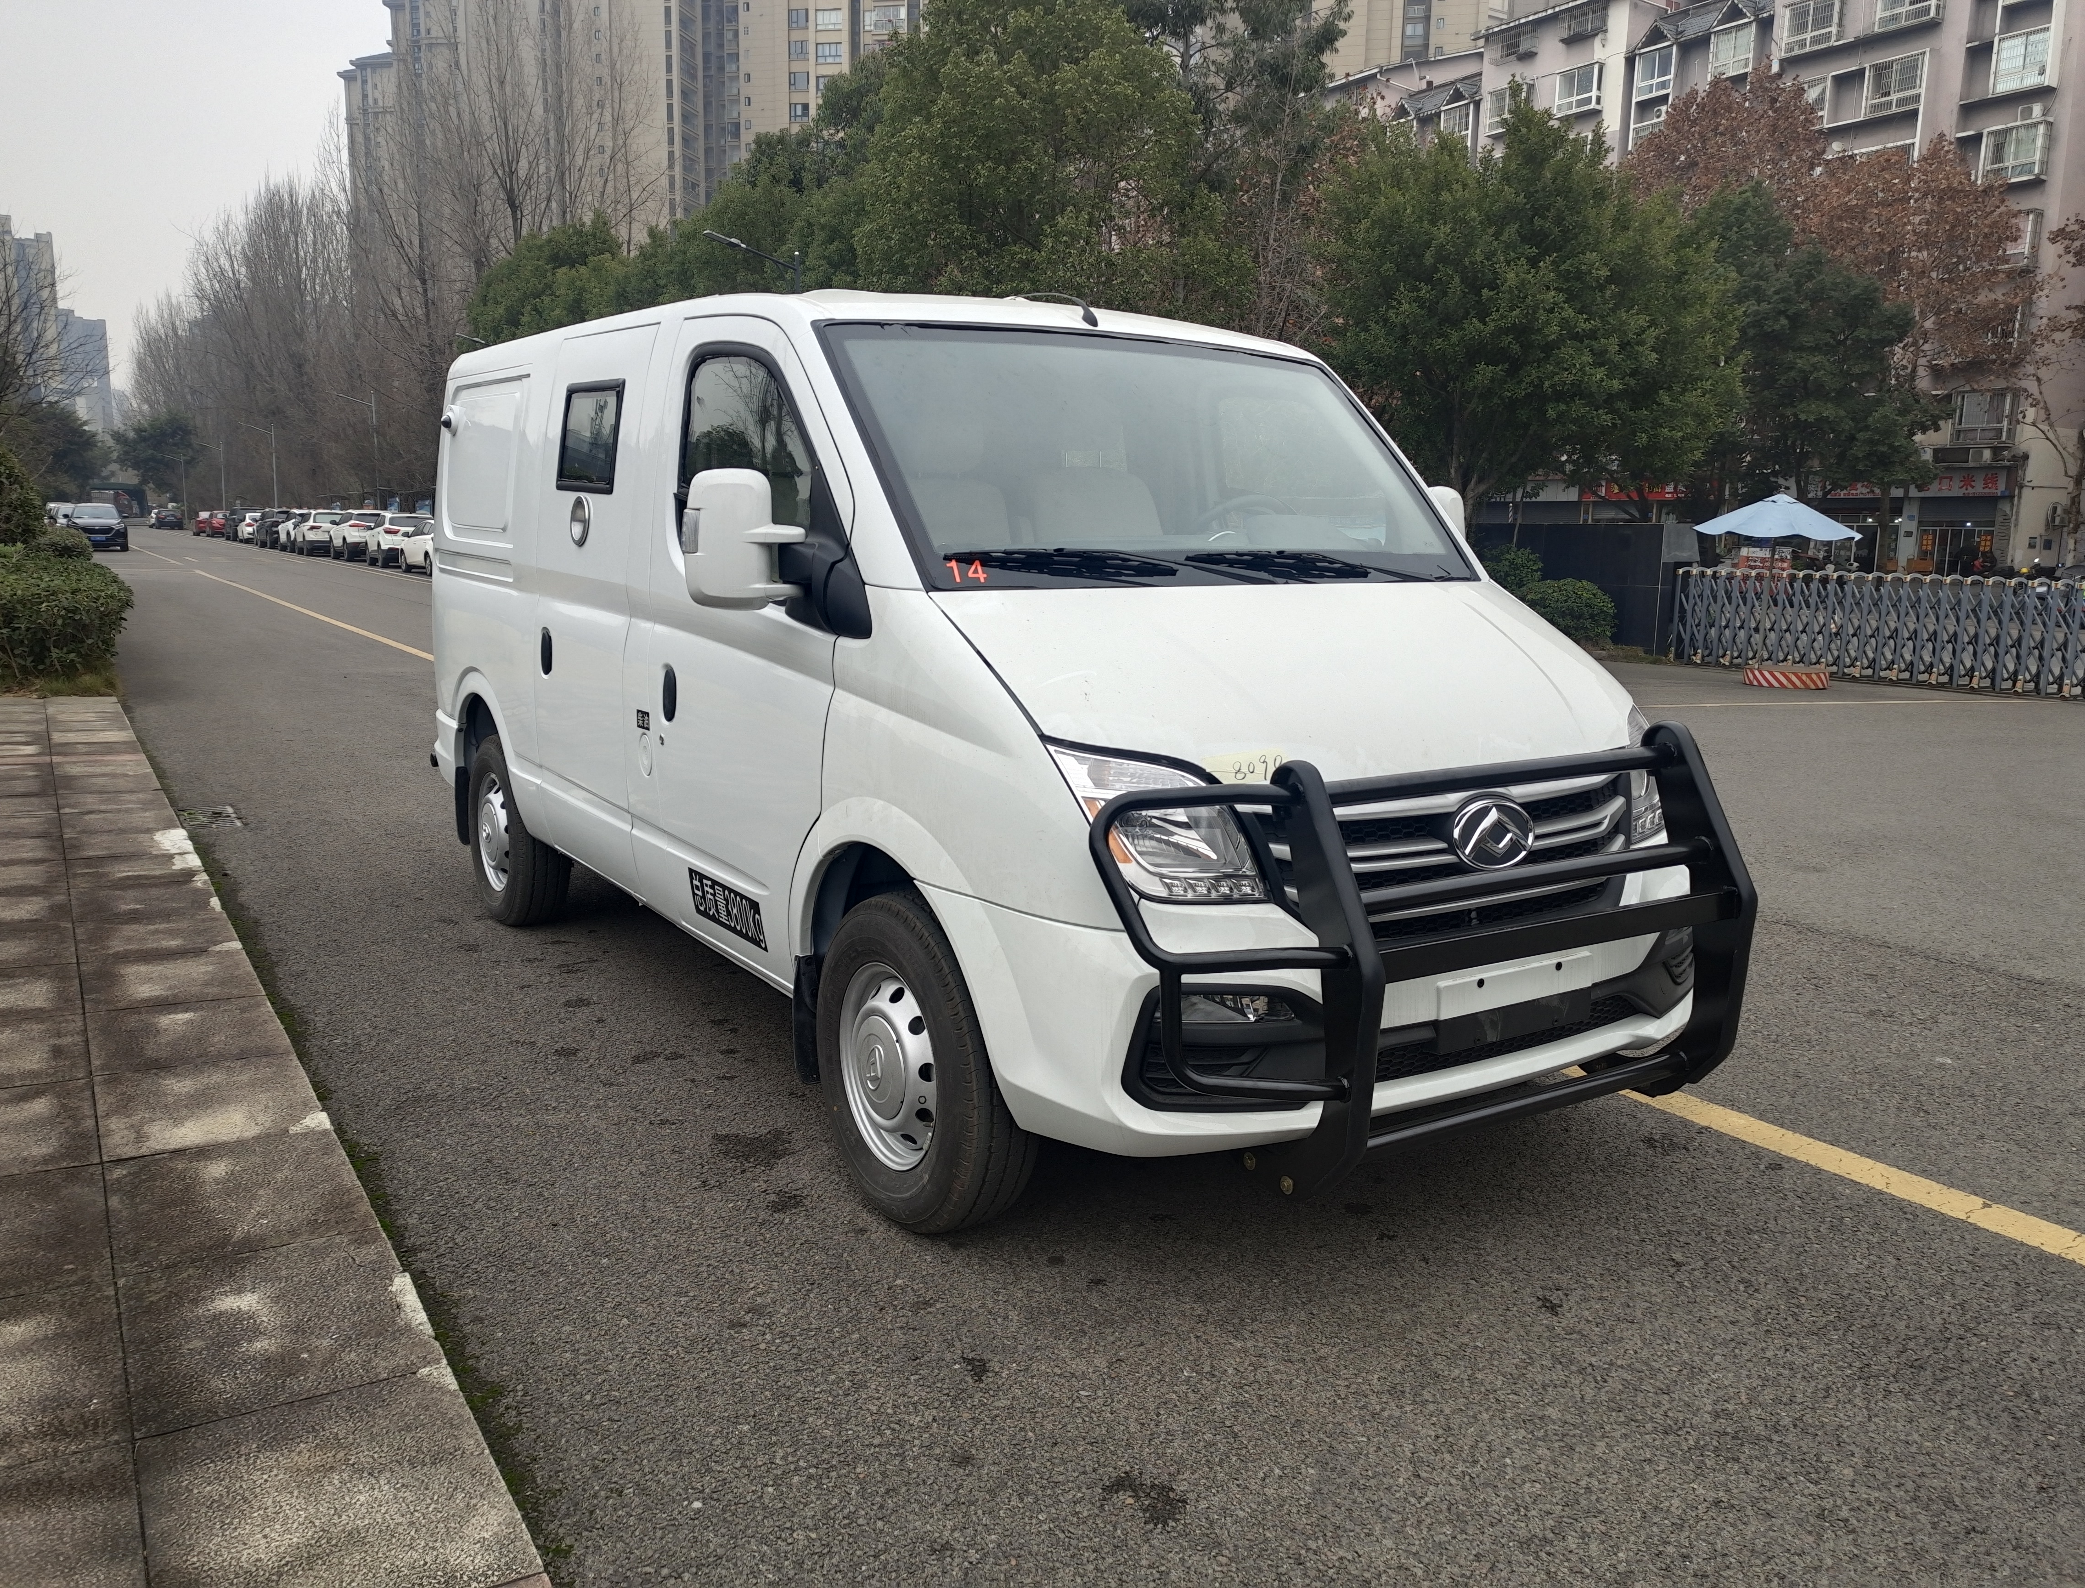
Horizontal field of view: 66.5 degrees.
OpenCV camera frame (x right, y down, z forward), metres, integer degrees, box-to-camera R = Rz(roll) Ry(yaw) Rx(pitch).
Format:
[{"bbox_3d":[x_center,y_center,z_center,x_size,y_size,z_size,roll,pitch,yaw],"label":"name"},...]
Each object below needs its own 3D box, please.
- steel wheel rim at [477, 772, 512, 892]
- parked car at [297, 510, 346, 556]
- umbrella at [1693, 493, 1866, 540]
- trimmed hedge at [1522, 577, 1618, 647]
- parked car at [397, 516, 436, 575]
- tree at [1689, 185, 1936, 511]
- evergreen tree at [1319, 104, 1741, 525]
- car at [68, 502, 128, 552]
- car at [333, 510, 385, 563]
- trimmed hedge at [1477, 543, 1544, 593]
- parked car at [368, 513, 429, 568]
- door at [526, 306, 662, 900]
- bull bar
[{"bbox_3d":[-2.025,0.138,6.038,0.160,0.450,0.450,-6,12,-33],"label":"steel wheel rim"},{"bbox_3d":[-27.051,-9.891,60.346,1.840,1.670,4.600,-5,11,-32],"label":"parked car"},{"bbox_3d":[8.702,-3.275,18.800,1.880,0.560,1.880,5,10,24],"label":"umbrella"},{"bbox_3d":[6.117,-2.110,18.700,1.150,0.860,1.250,-6,12,-31],"label":"trimmed hedge"},{"bbox_3d":[-15.784,-6.618,42.449,1.780,1.490,4.500,-5,11,-32],"label":"parked car"},{"bbox_3d":[22.209,-11.779,46.180,6.700,11.560,6.400,5,11,24],"label":"tree"},{"bbox_3d":[6.551,-5.722,21.642,5.500,7.300,5.200,4,10,16],"label":"evergreen tree"},{"bbox_3d":[-35.528,-9.986,59.818,1.860,1.640,4.600,-5,11,-32],"label":"car"},{"bbox_3d":[-23.429,-8.969,55.055,1.830,1.680,4.550,-5,11,-31],"label":"car"},{"bbox_3d":[5.852,-2.595,20.200,1.150,1.200,1.200,-6,12,-31],"label":"trimmed hedge"},{"bbox_3d":[-19.522,-7.775,48.489,1.820,1.630,4.450,-5,11,-30],"label":"parked car"},{"bbox_3d":[-1.321,-0.561,4.777,0.190,1.630,0.860,-6,12,-33],"label":"door"},{"bbox_3d":[0.925,0.314,3.227,1.800,0.860,0.440,-6,11,-33],"label":"bull bar"}]

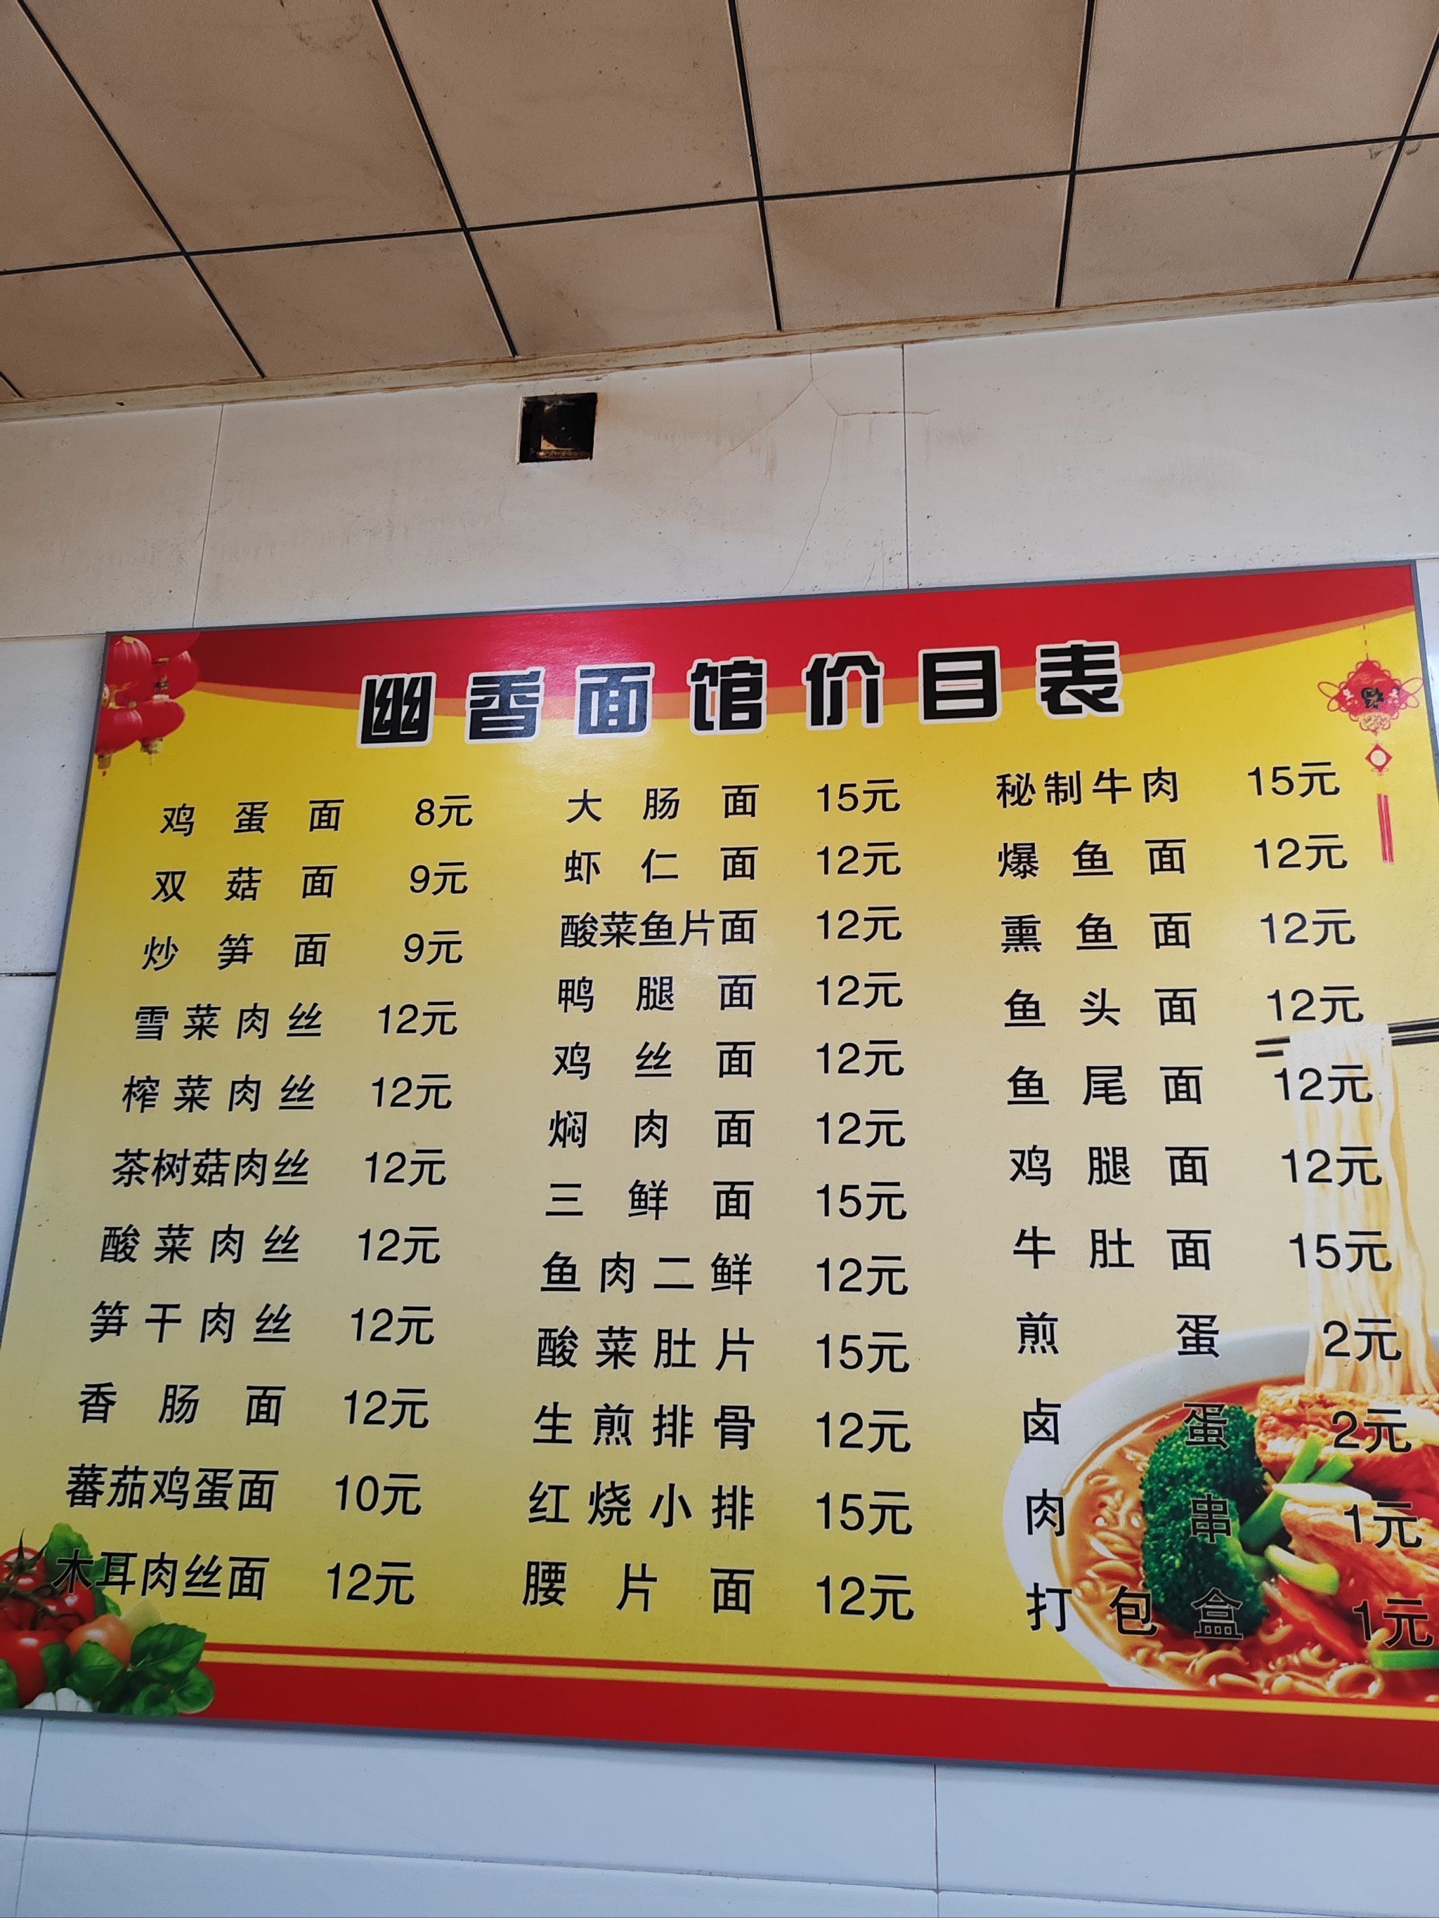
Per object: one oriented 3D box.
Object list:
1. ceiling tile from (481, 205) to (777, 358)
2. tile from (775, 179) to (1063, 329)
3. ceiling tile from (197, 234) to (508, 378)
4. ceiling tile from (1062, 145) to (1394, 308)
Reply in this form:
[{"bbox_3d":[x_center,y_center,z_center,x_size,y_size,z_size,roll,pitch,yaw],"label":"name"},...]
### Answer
[{"bbox_3d":[-0.094,-0.715,1.575,0.294,0.015,0.190,-1,-17,8],"label":"ceiling tile"},{"bbox_3d":[0.201,-0.723,1.532,0.294,0.015,0.185,-1,-17,8],"label":"tile"},{"bbox_3d":[-0.389,-0.707,1.616,0.294,0.015,0.192,-1,-17,8],"label":"ceiling tile"},{"bbox_3d":[0.496,-0.730,1.490,0.294,0.015,0.182,-1,-17,8],"label":"ceiling tile"}]

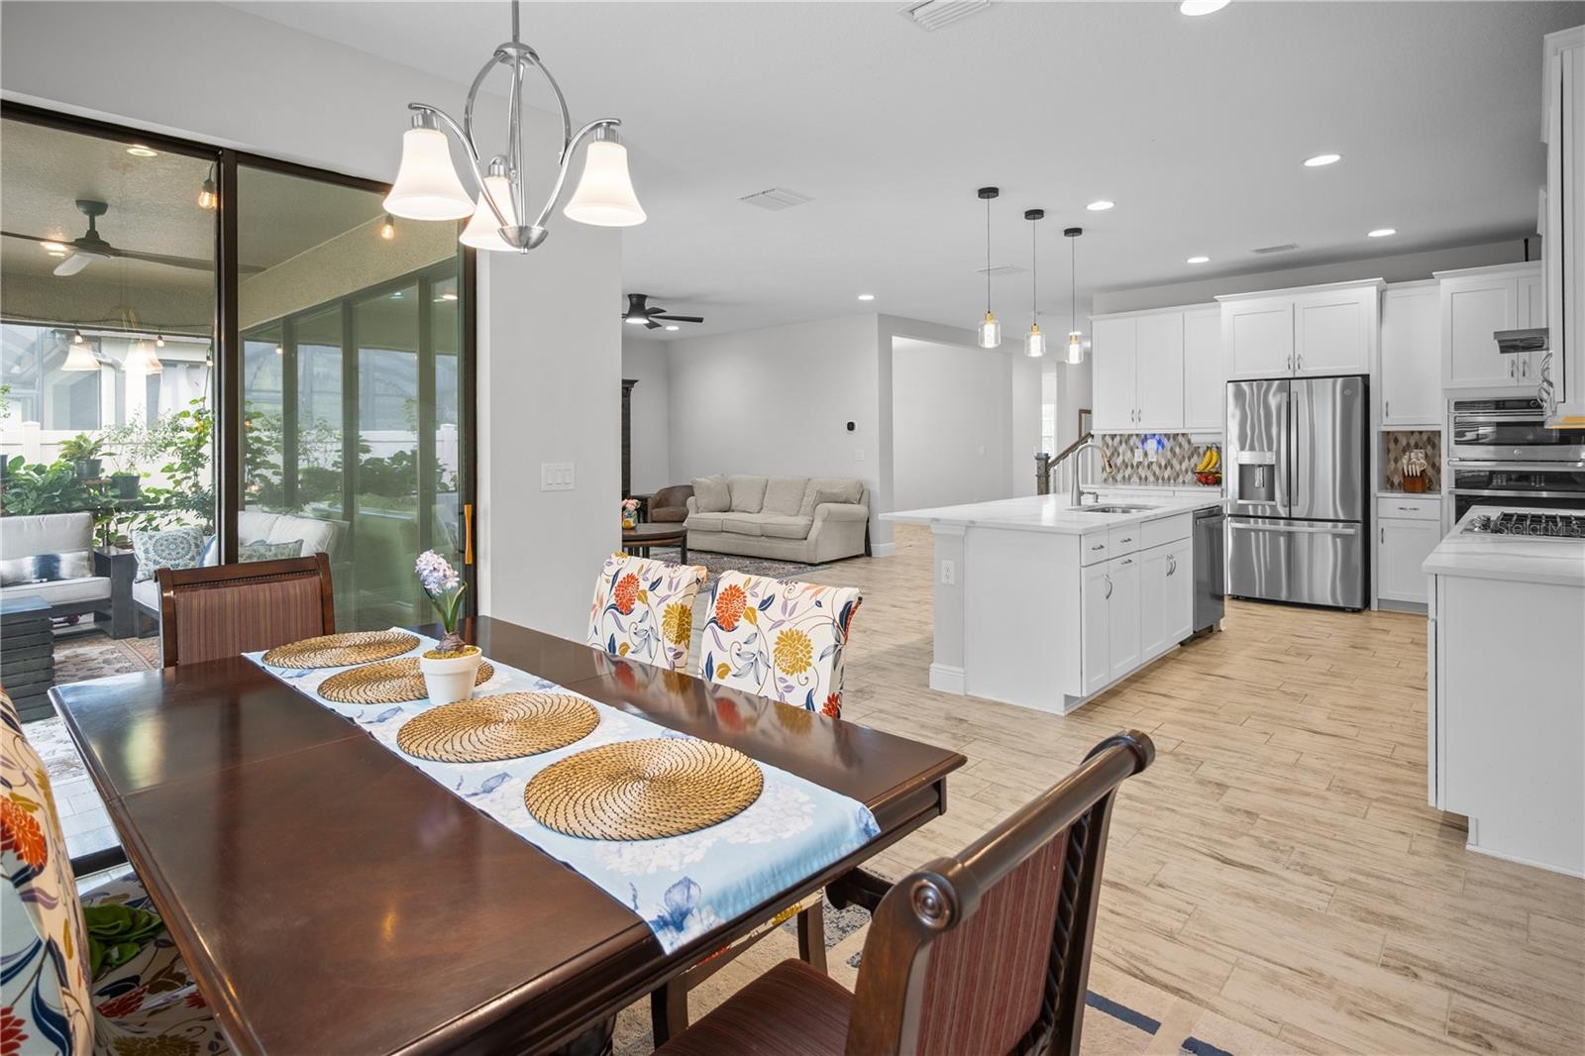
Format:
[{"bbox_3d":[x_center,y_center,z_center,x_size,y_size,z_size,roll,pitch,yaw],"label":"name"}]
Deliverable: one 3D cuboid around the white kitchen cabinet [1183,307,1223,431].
[{"bbox_3d":[3.818,-1.430,7.207,0.390,1.140,0.330,3,5,42],"label":"white kitchen cabinet"}]

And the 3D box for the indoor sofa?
[{"bbox_3d":[-0.182,-0.146,9.625,2.200,0.900,0.980,4,6,42],"label":"indoor sofa"}]

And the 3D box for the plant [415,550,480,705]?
[{"bbox_3d":[-0.743,0.211,1.710,0.133,0.320,0.130,3,5,42],"label":"plant"}]

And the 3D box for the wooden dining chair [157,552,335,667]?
[{"bbox_3d":[-1.453,0.598,2.241,0.580,0.955,0.500,3,5,42],"label":"wooden dining chair"}]

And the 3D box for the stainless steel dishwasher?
[{"bbox_3d":[2.558,0.269,5.465,0.600,0.810,0.600,4,6,42],"label":"stainless steel dishwasher"}]

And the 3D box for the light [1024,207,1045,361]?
[{"bbox_3d":[1.607,-1.608,5.226,0.137,0.960,0.137,4,6,42],"label":"light"}]

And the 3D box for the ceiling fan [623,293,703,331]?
[{"bbox_3d":[-1.522,-2.168,7.826,1.300,0.280,1.300,3,5,42],"label":"ceiling fan"}]

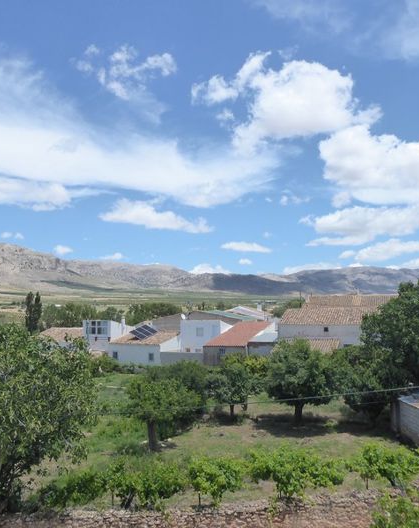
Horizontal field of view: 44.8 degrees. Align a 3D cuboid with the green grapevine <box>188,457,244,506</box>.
[{"bbox_3d":[0.244,8.939,20.657,2.200,1.900,2.000,0,-2,0],"label":"green grapevine"}]

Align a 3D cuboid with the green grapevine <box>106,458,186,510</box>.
[{"bbox_3d":[-2.560,8.952,20.356,3.100,1.950,2.100,0,-2,0],"label":"green grapevine"}]

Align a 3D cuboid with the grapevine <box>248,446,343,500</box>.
[{"bbox_3d":[3.120,7.520,18.400,3.300,1.750,1.700,1,-3,-12],"label":"grapevine"}]

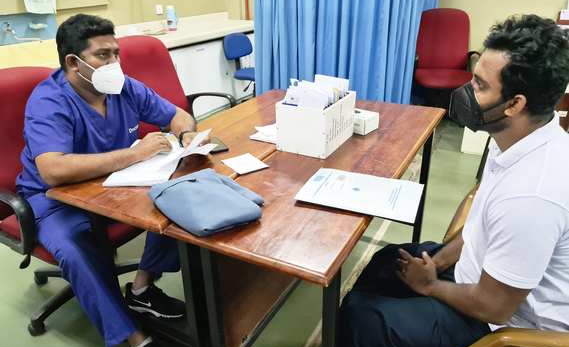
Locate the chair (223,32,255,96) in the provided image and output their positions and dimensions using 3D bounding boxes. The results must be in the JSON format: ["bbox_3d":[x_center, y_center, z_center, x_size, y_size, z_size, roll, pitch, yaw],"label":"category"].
[{"bbox_3d":[-0.262,-0.986,4.395,0.570,0.870,0.560,14,29,29],"label":"chair"}]

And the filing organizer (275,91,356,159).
[{"bbox_3d":[0.135,-0.213,1.728,0.205,0.188,0.297,13,28,27],"label":"filing organizer"}]

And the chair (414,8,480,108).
[{"bbox_3d":[1.558,-1.039,4.225,0.620,1.070,0.680,4,25,9],"label":"chair"}]

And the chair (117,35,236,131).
[{"bbox_3d":[-0.636,-0.285,2.668,0.700,1.070,0.620,11,27,23],"label":"chair"}]

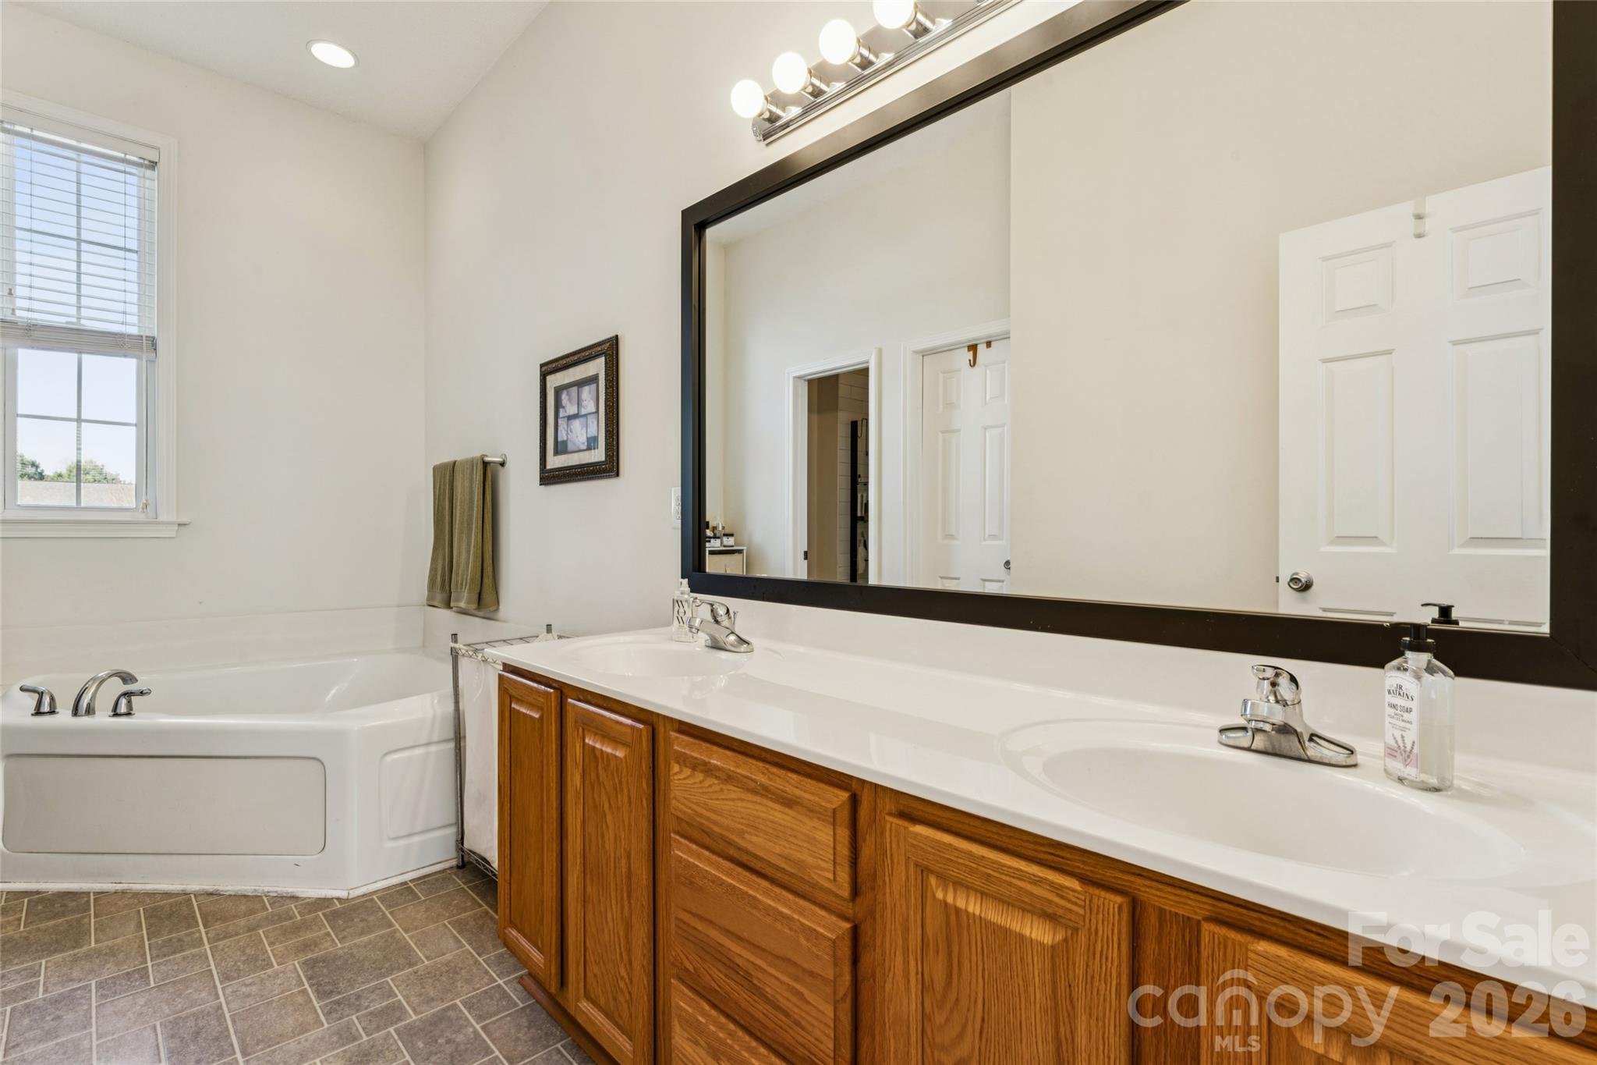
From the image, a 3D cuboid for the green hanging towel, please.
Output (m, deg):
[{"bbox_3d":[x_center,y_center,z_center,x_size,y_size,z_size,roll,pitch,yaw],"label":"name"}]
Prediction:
[{"bbox_3d":[-1.439,0.010,3.020,0.565,0.630,0.115,0,0,44],"label":"green hanging towel"}]

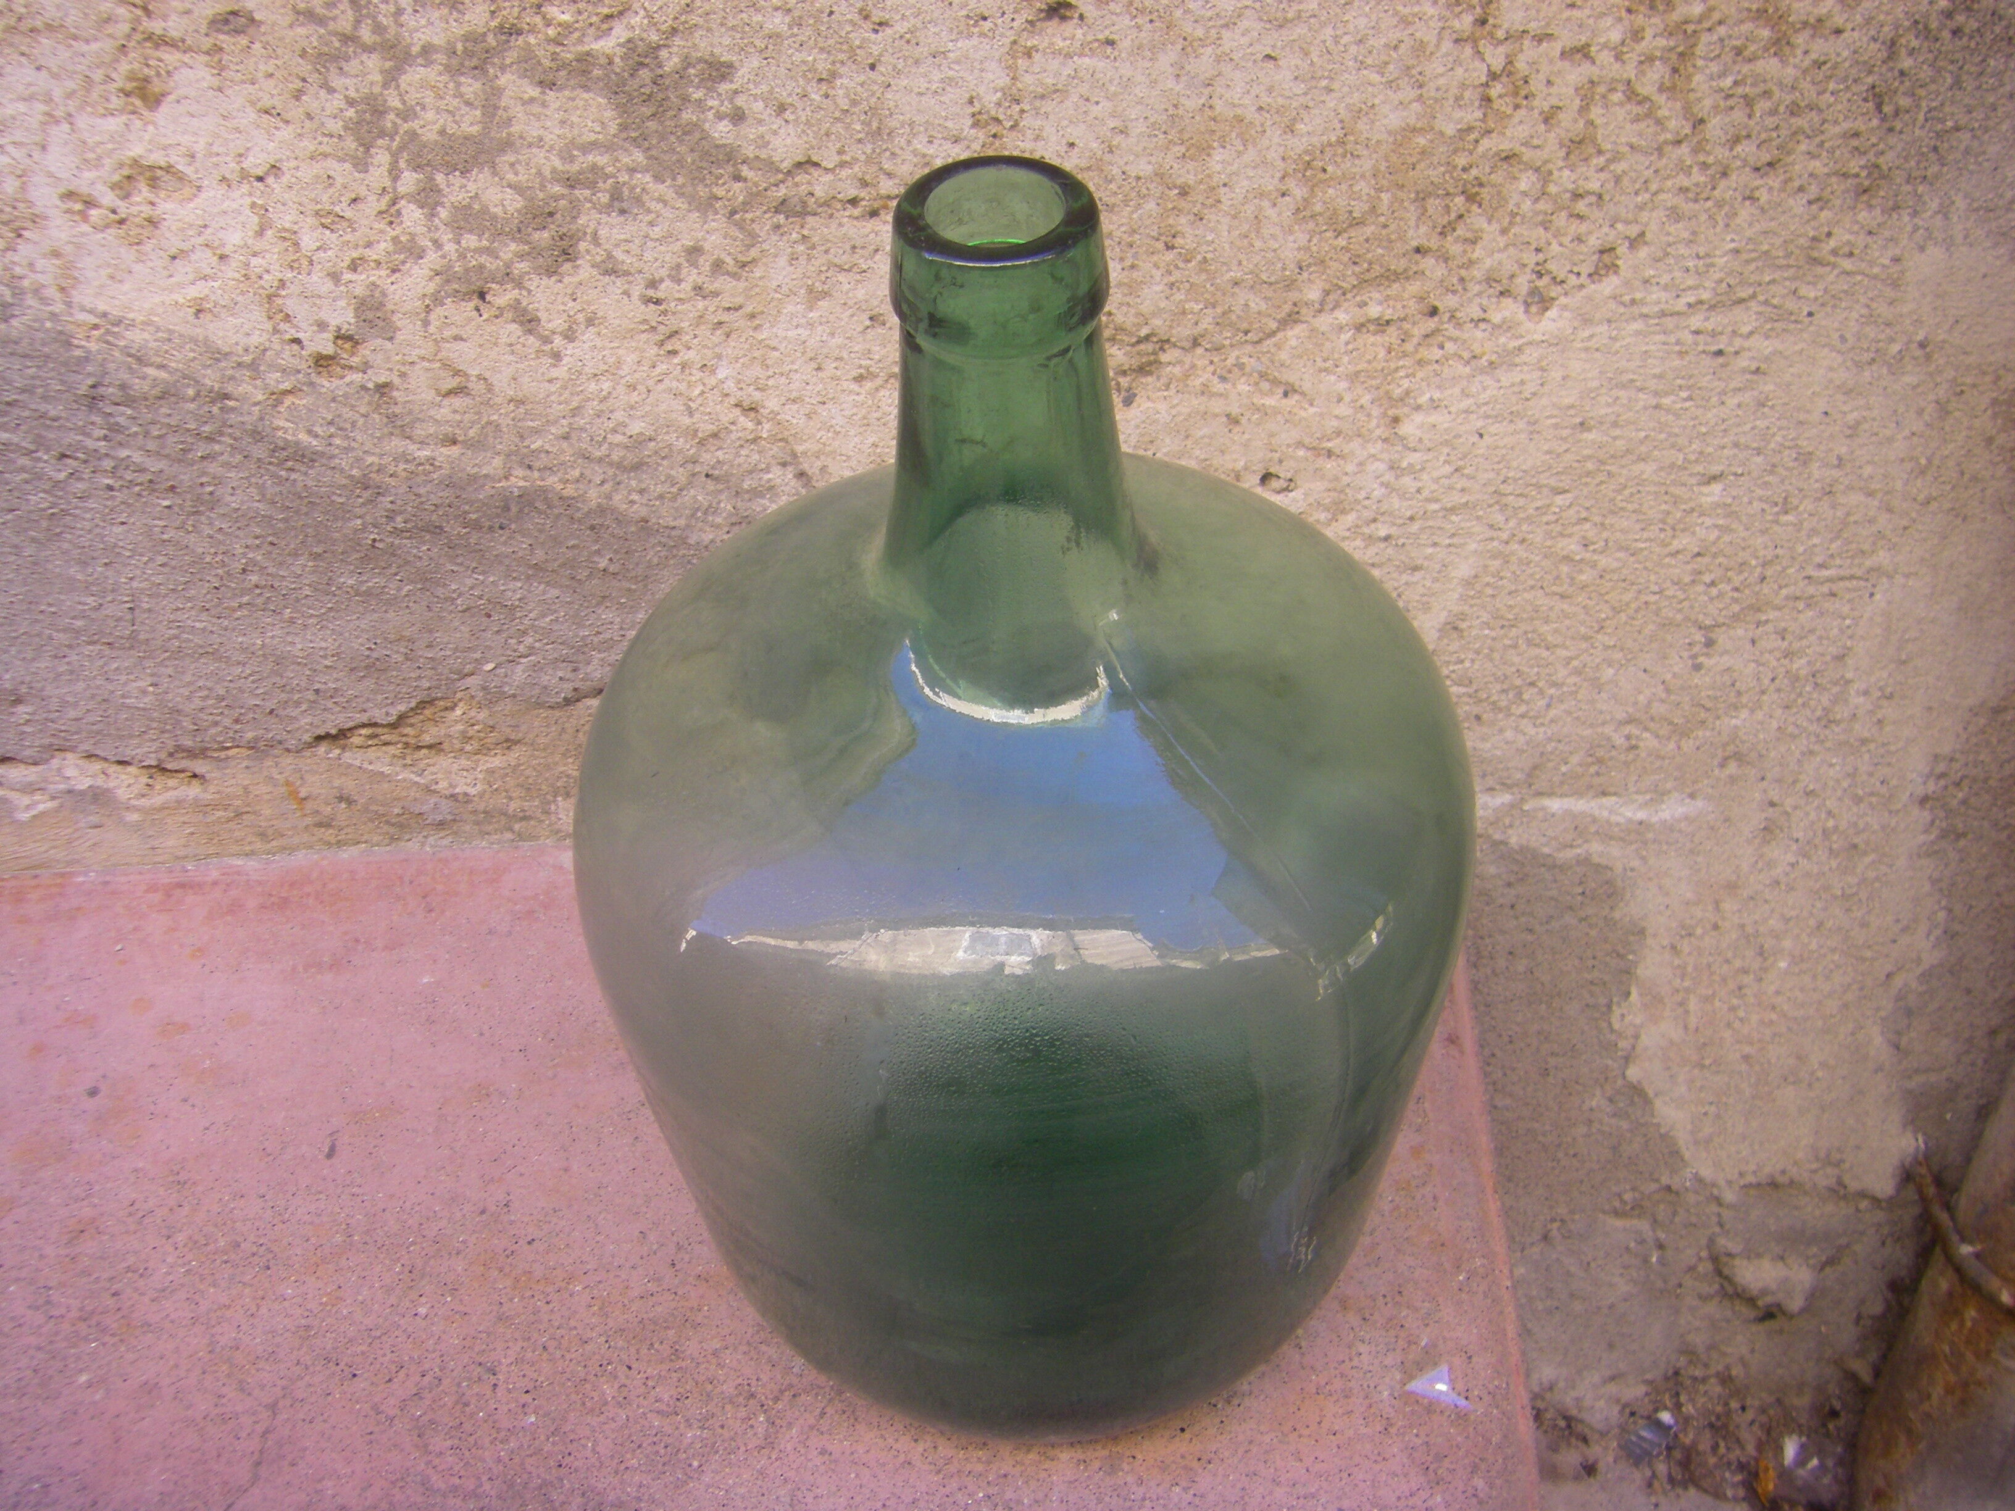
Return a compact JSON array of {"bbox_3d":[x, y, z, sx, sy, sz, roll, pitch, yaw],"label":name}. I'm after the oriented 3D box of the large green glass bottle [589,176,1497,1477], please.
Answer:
[{"bbox_3d":[0.005,0.013,0.696,0.284,0.427,0.284,-3,47,0],"label":"large green glass bottle"}]

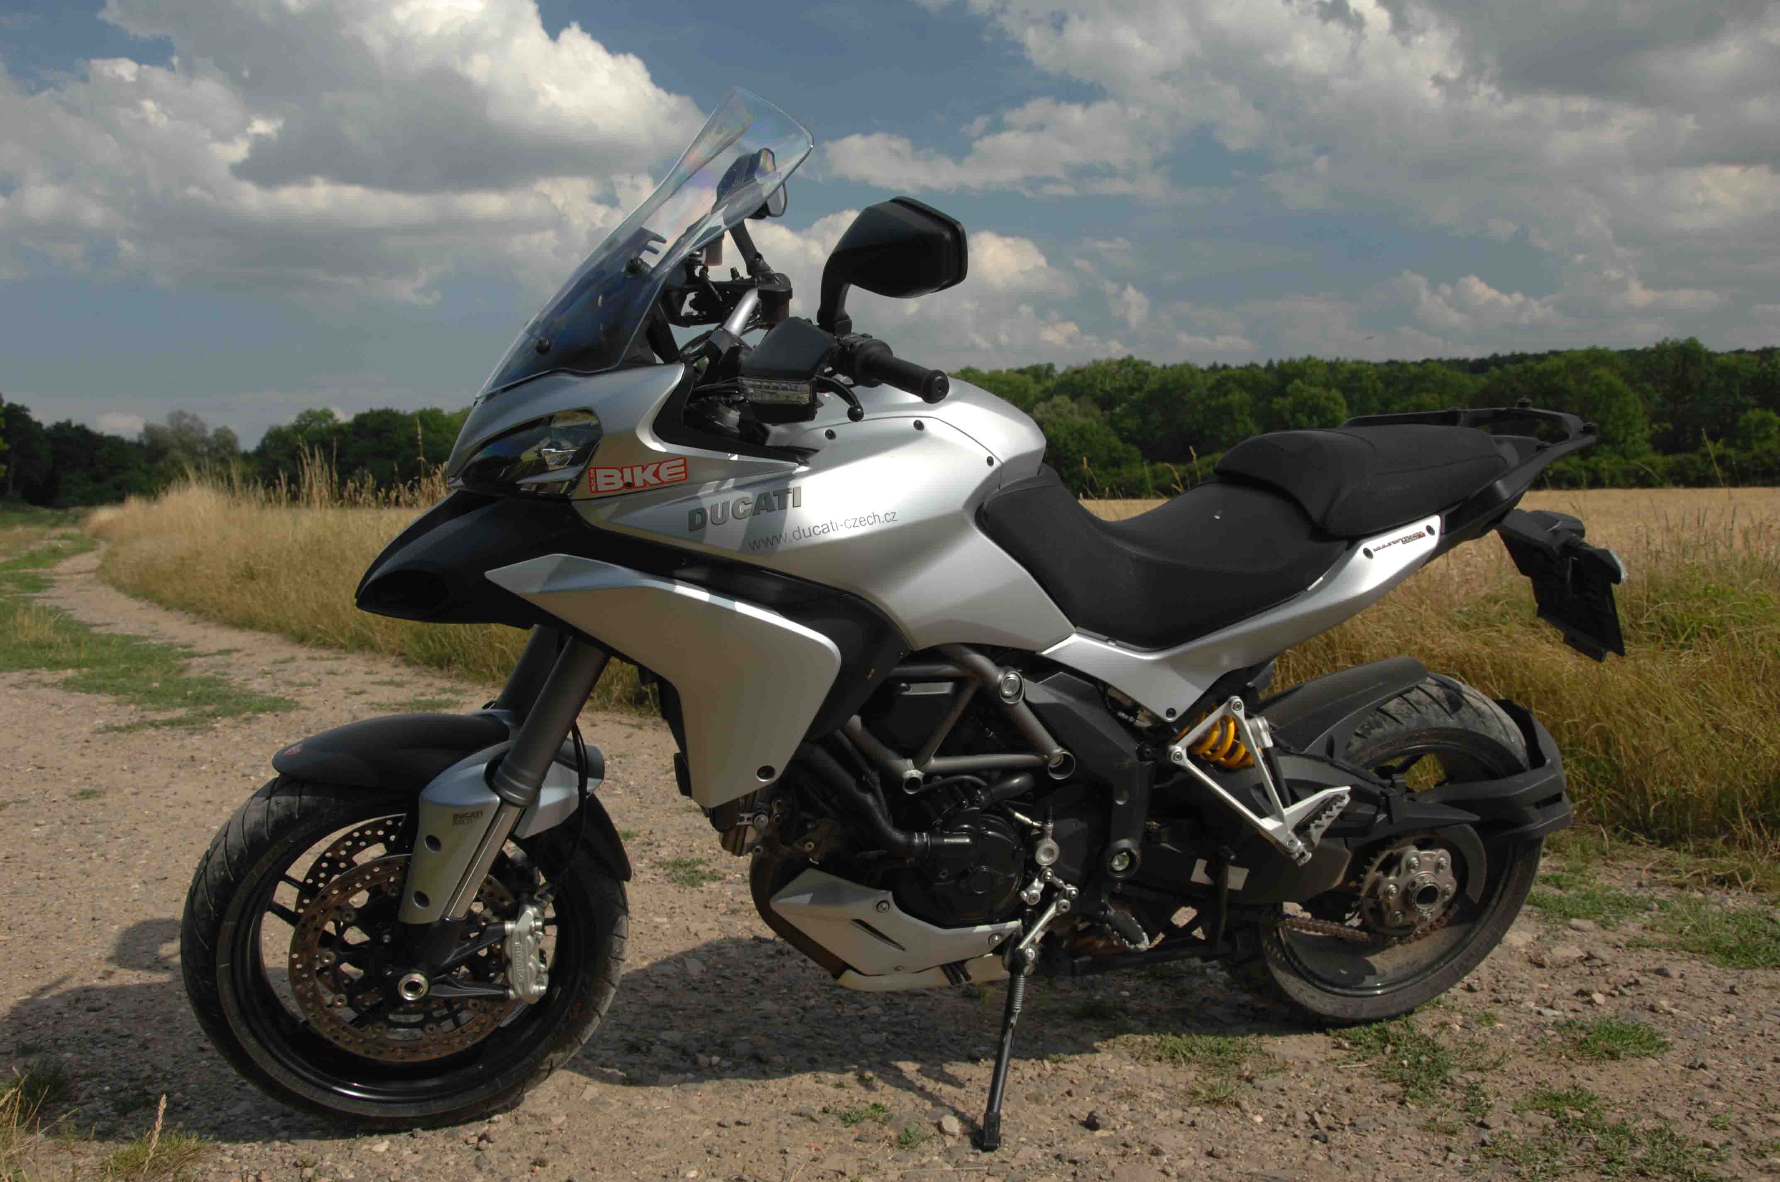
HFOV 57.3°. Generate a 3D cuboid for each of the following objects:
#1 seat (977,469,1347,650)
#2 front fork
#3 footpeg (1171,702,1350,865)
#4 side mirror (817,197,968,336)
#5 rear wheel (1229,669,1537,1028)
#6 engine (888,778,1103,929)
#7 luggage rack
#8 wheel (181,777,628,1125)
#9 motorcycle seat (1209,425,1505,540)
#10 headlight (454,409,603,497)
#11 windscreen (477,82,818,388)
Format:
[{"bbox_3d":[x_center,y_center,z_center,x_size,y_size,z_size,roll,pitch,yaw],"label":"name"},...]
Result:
[{"bbox_3d":[0.347,-0.074,2.383,0.540,0.220,0.330,-1,20,-18],"label":"seat"},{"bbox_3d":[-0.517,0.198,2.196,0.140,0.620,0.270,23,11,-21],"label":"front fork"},{"bbox_3d":[0.525,0.271,2.327,0.240,0.220,0.110,-1,20,-18],"label":"footpeg"},{"bbox_3d":[-0.001,-0.340,1.723,0.115,0.150,0.200,2,20,-11],"label":"side mirror"},{"bbox_3d":[0.798,0.430,2.732,0.640,0.640,0.190,-1,20,-18],"label":"rear wheel"},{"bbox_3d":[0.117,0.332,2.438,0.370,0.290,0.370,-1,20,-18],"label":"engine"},{"bbox_3d":[0.913,-0.194,2.526,0.350,0.140,0.310,-6,22,-16],"label":"luggage rack"},{"bbox_3d":[-0.657,0.480,2.258,0.600,0.600,0.130,0,18,-14],"label":"wheel"},{"bbox_3d":[0.689,-0.181,2.456,0.440,0.125,0.290,-6,22,-16],"label":"motorcycle seat"},{"bbox_3d":[-0.435,-0.166,1.953,0.175,0.110,0.155,-1,20,-18],"label":"headlight"},{"bbox_3d":[-0.327,-0.414,2.030,0.125,0.490,0.370,41,3,-27],"label":"windscreen"}]

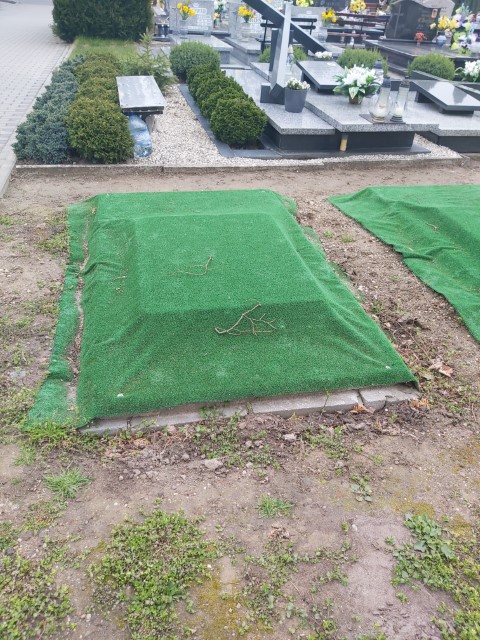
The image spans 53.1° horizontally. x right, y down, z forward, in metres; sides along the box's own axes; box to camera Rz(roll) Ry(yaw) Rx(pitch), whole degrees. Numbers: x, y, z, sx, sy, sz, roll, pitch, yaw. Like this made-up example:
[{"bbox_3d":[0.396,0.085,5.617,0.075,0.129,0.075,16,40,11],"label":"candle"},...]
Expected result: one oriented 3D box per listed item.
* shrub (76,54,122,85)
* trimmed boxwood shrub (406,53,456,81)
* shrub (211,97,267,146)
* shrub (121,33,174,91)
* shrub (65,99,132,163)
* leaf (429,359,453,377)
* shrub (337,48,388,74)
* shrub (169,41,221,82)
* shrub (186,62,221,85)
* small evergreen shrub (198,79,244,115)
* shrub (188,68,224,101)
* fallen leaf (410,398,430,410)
[{"bbox_3d":[-1.682,-2.845,5.716,0.550,0.490,0.550,-4,36,-11],"label":"shrub"},{"bbox_3d":[3.013,-3.916,7.559,0.710,0.500,0.700,-5,36,-12],"label":"trimmed boxwood shrub"},{"bbox_3d":[-0.020,-1.916,4.641,0.540,0.420,0.540,-4,36,-11],"label":"shrub"},{"bbox_3d":[-1.169,-3.363,6.289,0.740,0.720,0.700,-4,36,-11],"label":"shrub"},{"bbox_3d":[-1.168,-1.592,4.019,0.530,0.490,0.530,-4,36,-11],"label":"shrub"},{"bbox_3d":[0.859,0.212,2.054,0.100,0.030,0.075,14,37,14],"label":"leaf"},{"bbox_3d":[1.875,-3.847,7.345,0.730,0.520,0.720,-5,36,-12],"label":"shrub"},{"bbox_3d":[-0.649,-3.759,6.994,0.730,0.530,0.730,-5,36,-12],"label":"shrub"},{"bbox_3d":[-0.439,-3.131,6.302,0.500,0.410,0.500,-4,36,-11],"label":"shrub"},{"bbox_3d":[-0.207,-2.462,5.383,0.530,0.420,0.530,-4,36,-11],"label":"small evergreen shrub"},{"bbox_3d":[-0.330,-2.742,5.681,0.520,0.420,0.520,-5,36,-12],"label":"shrub"},{"bbox_3d":[0.757,0.346,2.007,0.080,0.025,0.055,-4,36,-11],"label":"fallen leaf"}]

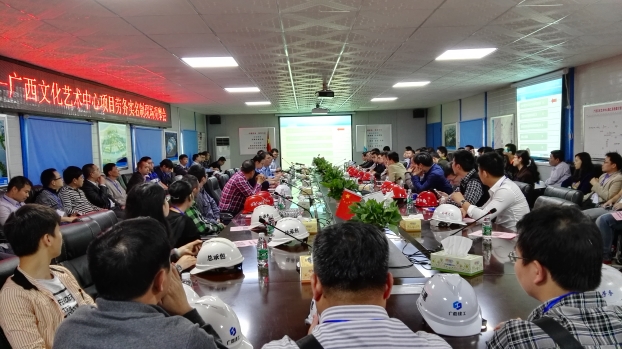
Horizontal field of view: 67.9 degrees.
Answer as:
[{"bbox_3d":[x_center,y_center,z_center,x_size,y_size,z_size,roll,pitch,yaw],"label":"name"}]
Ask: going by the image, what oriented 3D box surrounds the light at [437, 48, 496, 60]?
[{"bbox_3d":[1.939,-1.513,5.789,0.600,0.050,0.600,-2,4,-1],"label":"light"}]

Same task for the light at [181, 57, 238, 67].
[{"bbox_3d":[-1.233,-1.401,5.746,0.600,0.050,0.600,-2,4,-1],"label":"light"}]

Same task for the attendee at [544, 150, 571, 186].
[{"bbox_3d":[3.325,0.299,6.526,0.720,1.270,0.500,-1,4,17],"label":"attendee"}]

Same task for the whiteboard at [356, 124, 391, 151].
[{"bbox_3d":[2.113,-1.198,15.406,1.200,0.900,0.030,-2,4,-1],"label":"whiteboard"}]

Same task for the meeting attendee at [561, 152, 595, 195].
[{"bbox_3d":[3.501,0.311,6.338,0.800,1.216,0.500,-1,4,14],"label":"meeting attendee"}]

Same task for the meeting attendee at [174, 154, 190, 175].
[{"bbox_3d":[-2.659,0.240,10.205,0.700,1.320,0.500,-1,4,8],"label":"meeting attendee"}]

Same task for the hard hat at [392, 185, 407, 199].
[{"bbox_3d":[1.032,0.188,5.407,0.280,0.150,0.220,1,5,39],"label":"hard hat"}]

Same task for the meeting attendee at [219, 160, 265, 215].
[{"bbox_3d":[-0.973,0.446,6.582,0.750,1.270,0.520,-3,4,-20],"label":"meeting attendee"}]

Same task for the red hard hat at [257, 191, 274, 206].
[{"bbox_3d":[-0.507,0.269,4.972,0.280,0.150,0.220,-3,4,-16],"label":"red hard hat"}]

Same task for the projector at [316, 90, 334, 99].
[{"bbox_3d":[0.271,-1.444,8.327,0.300,0.120,0.360,-2,4,-1],"label":"projector"}]

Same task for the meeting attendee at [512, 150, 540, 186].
[{"bbox_3d":[3.050,0.263,7.083,0.800,1.238,0.500,-1,4,17],"label":"meeting attendee"}]

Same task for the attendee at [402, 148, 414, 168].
[{"bbox_3d":[2.266,-0.011,11.252,0.750,1.200,0.520,-3,4,-16],"label":"attendee"}]

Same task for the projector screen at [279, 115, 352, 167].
[{"bbox_3d":[0.179,-1.063,15.568,2.500,1.880,0.060,-2,4,-1],"label":"projector screen"}]

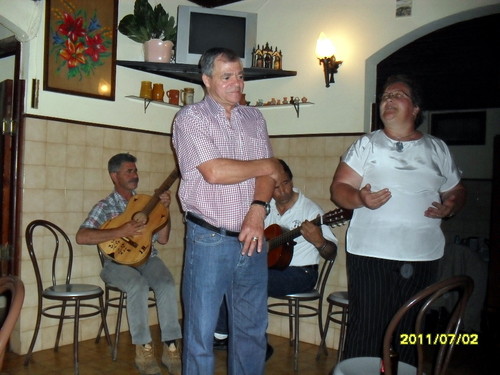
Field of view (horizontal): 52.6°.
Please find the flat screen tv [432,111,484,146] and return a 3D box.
[{"bbox_3d":[3.057,-0.867,7.400,0.780,0.490,0.100,2,-1,36],"label":"flat screen tv"}]

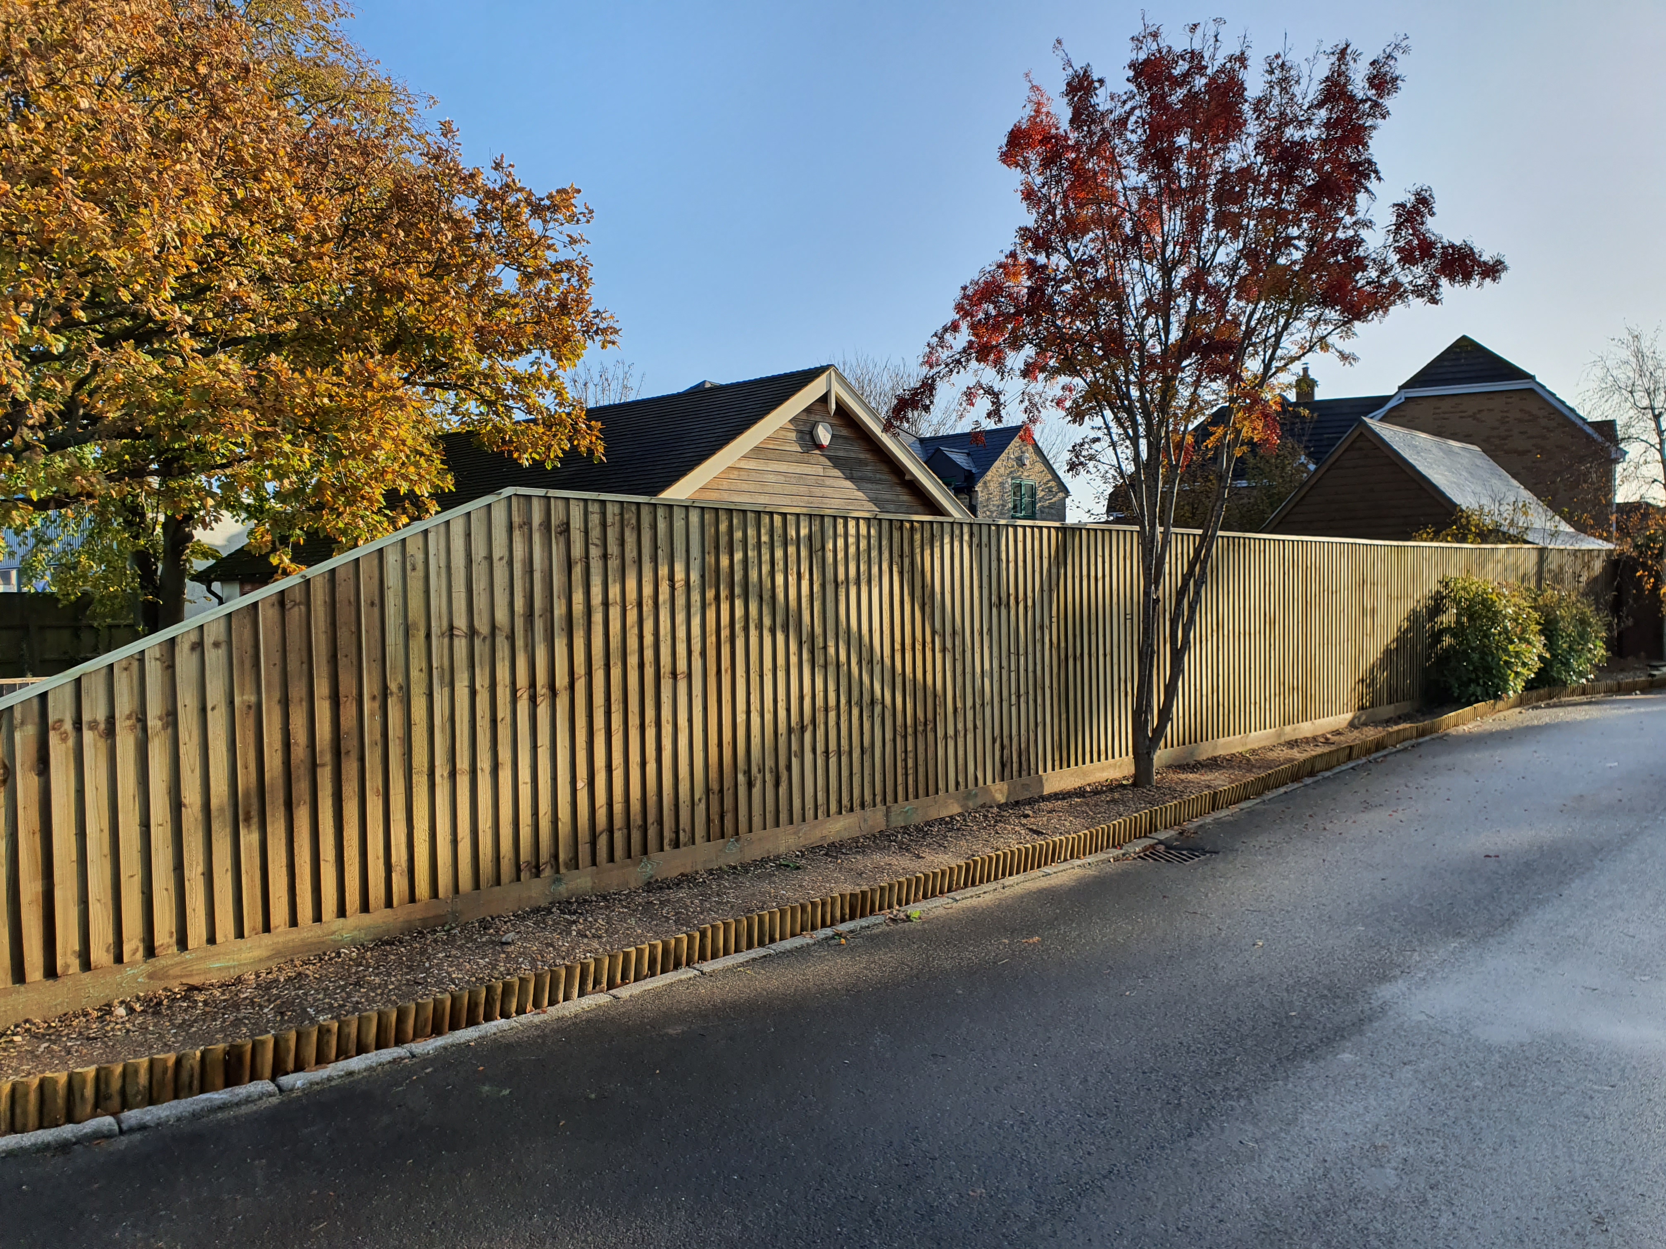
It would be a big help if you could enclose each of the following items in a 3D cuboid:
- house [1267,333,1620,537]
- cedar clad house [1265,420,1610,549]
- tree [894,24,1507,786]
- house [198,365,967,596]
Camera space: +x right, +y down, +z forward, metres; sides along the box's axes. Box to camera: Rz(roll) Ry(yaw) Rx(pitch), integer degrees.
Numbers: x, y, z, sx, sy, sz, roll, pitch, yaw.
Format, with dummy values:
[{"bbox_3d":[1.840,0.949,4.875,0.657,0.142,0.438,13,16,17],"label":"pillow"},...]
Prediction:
[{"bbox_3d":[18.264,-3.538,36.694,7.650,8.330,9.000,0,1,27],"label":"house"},{"bbox_3d":[10.649,-1.158,22.264,4.700,4.380,6.200,1,2,43],"label":"cedar clad house"},{"bbox_3d":[2.596,-1.551,8.850,4.300,5.420,4.000,-1,1,0],"label":"tree"},{"bbox_3d":[-3.518,-0.806,18.187,9.700,4.570,7.440,1,2,43],"label":"house"}]

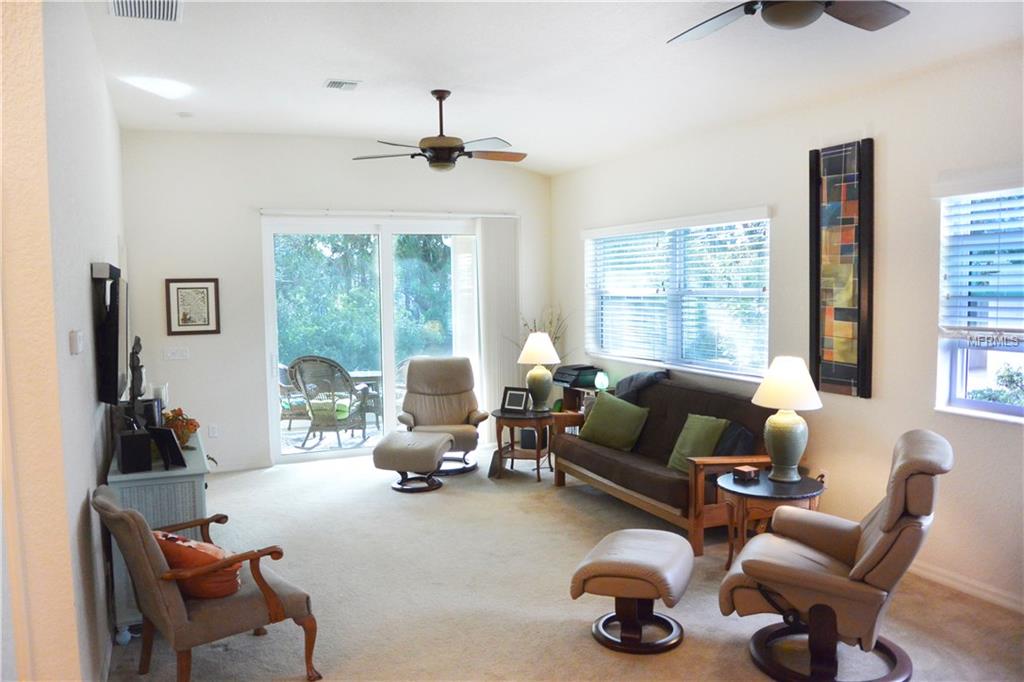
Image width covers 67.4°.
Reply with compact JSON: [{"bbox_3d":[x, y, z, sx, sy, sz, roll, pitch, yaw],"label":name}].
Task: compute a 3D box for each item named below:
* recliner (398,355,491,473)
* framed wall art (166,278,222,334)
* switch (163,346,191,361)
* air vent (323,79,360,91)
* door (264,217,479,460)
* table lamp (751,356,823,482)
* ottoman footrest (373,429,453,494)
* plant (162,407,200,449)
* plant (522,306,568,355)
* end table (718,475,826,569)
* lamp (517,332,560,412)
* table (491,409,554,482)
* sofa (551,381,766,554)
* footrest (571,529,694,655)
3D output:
[{"bbox_3d":[-0.657,0.676,7.244,0.800,1.005,0.790,-2,4,-13],"label":"recliner"},{"bbox_3d":[-2.902,-0.313,6.997,0.457,0.517,0.030,-3,4,-24],"label":"framed wall art"},{"bbox_3d":[-3.023,0.115,6.911,0.212,0.118,0.015,-3,5,-24],"label":"switch"},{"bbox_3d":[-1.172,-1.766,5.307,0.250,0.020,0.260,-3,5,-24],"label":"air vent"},{"bbox_3d":[-1.279,-0.034,7.805,2.318,2.361,0.120,-3,4,-24],"label":"door"},{"bbox_3d":[1.588,0.449,4.419,0.390,0.705,0.390,1,5,21],"label":"table lamp"},{"bbox_3d":[-0.825,1.025,6.496,0.550,0.420,0.480,0,5,14],"label":"ottoman footrest"},{"bbox_3d":[-1.885,0.483,4.366,0.200,0.232,0.210,-3,4,-24],"label":"plant"},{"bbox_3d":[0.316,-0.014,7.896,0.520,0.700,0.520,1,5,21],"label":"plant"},{"bbox_3d":[1.481,1.081,4.398,0.580,0.560,0.580,1,5,21],"label":"end table"},{"bbox_3d":[0.255,0.281,6.895,0.397,0.680,0.397,-1,4,0],"label":"lamp"},{"bbox_3d":[0.118,0.912,6.816,0.590,0.563,0.590,-1,4,0],"label":"table"},{"bbox_3d":[1.115,0.814,5.721,0.900,0.900,1.950,-3,5,-24],"label":"sofa"},{"bbox_3d":[0.581,1.195,3.668,0.465,0.430,0.550,0,4,21],"label":"footrest"}]

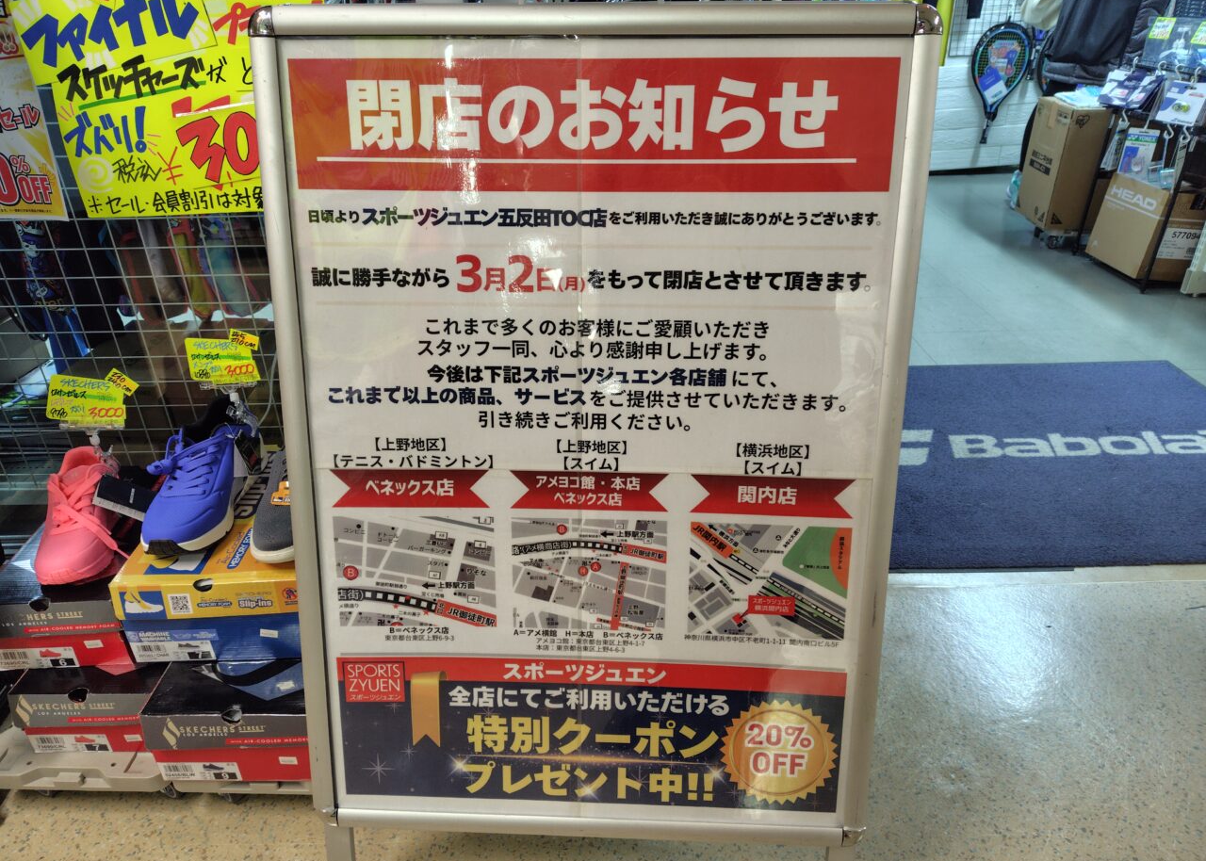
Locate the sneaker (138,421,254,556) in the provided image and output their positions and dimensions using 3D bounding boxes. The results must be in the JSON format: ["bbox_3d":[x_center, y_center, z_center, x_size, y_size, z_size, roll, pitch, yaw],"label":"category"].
[{"bbox_3d":[-0.528,0.044,1.095,0.110,0.120,0.290,0,27,-1],"label":"sneaker"}]

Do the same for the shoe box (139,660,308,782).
[{"bbox_3d":[-0.434,0.307,1.115,0.217,0.115,0.335,0,27,0],"label":"shoe box"}]

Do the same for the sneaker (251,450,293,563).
[{"bbox_3d":[-0.391,0.051,1.101,0.105,0.105,0.285,0,27,-1],"label":"sneaker"}]

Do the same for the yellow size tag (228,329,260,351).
[{"bbox_3d":[-0.492,-0.124,1.100,0.041,0.020,0.003,13,15,-7],"label":"yellow size tag"}]

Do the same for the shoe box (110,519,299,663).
[{"bbox_3d":[-0.486,0.159,1.140,0.217,0.125,0.340,-1,27,-2],"label":"shoe box"}]

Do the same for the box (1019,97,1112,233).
[{"bbox_3d":[2.206,-1.289,3.865,0.165,0.532,0.501,5,28,10],"label":"box"}]

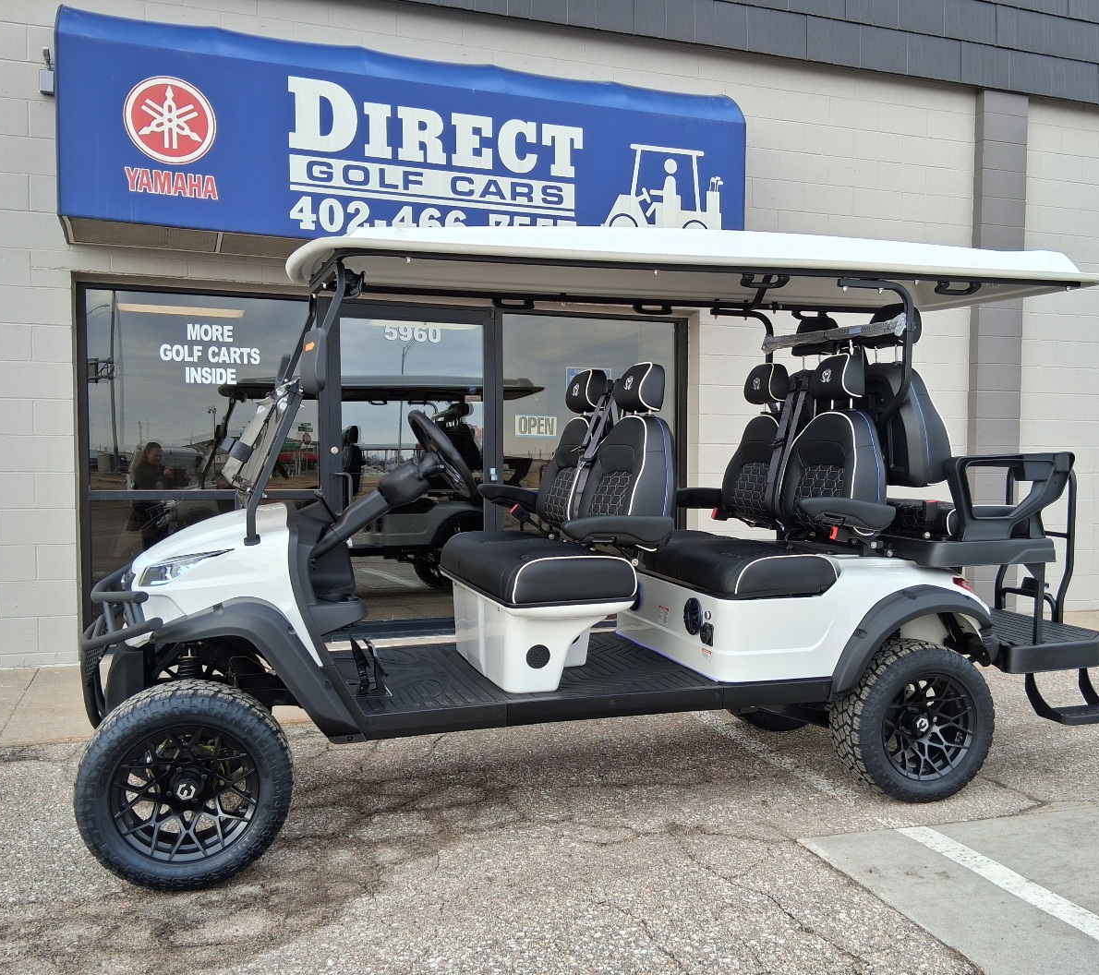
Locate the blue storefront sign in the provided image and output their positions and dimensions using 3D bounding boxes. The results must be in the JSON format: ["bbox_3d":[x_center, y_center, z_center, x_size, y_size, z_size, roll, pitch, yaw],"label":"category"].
[{"bbox_3d":[-0.722,-1.993,5.829,3.929,1.202,0.505,0,3,-18],"label":"blue storefront sign"}]

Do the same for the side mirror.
[{"bbox_3d":[-0.662,-0.360,2.769,0.085,0.182,0.150,0,3,-18],"label":"side mirror"}]

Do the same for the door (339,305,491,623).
[{"bbox_3d":[-0.898,-0.121,6.330,1.020,2.071,0.051,0,3,-18],"label":"door"}]

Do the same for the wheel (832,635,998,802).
[{"bbox_3d":[1.304,0.849,3.580,0.575,0.575,0.230,0,3,-18],"label":"wheel"}]

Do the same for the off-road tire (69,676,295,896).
[{"bbox_3d":[-1.044,0.852,2.804,0.575,0.575,0.230,0,3,-18],"label":"off-road tire"}]

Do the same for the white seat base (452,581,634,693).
[{"bbox_3d":[-0.080,0.496,3.591,0.415,0.295,0.980,0,3,-18],"label":"white seat base"}]

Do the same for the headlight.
[{"bbox_3d":[-1.089,0.236,2.903,0.270,0.120,0.210,0,3,-18],"label":"headlight"}]

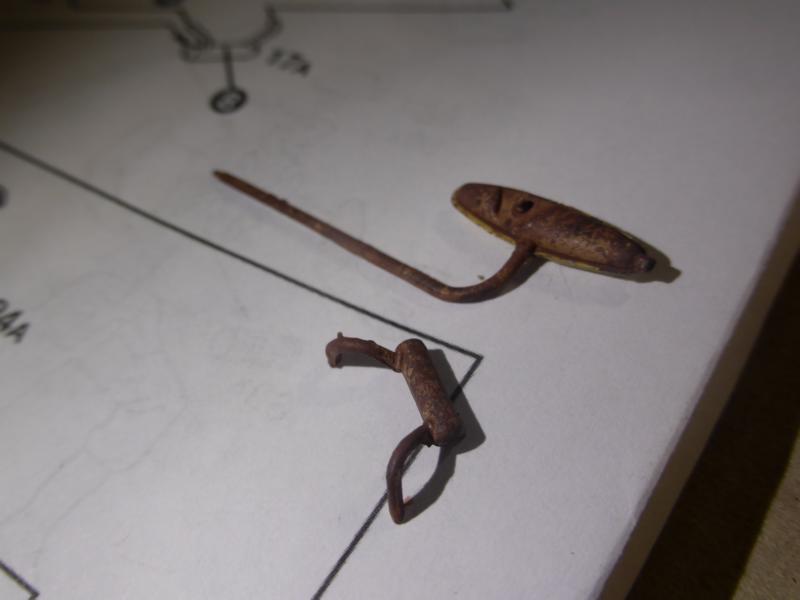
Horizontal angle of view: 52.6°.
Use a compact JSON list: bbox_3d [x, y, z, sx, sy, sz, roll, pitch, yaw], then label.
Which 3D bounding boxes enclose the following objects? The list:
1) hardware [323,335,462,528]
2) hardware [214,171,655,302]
[{"bbox_3d":[0.000,0.011,0.085,0.011,0.005,0.022,-20,51,-9],"label":"hardware"},{"bbox_3d":[0.002,-0.012,0.104,0.061,0.005,0.018,27,59,27],"label":"hardware"}]

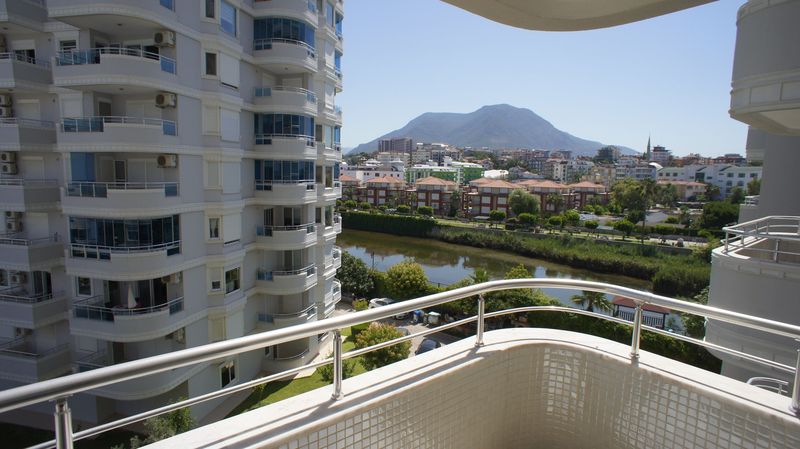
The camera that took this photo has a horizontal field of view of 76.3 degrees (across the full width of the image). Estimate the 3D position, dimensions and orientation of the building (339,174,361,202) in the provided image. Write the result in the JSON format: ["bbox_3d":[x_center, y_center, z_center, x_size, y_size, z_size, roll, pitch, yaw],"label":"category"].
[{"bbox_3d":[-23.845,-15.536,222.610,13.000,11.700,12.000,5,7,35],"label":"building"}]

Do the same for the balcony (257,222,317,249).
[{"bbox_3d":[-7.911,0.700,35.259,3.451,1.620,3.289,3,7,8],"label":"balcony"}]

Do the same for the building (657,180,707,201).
[{"bbox_3d":[130.248,-15.357,235.000,20.000,9.000,14.000,4,7,20],"label":"building"}]

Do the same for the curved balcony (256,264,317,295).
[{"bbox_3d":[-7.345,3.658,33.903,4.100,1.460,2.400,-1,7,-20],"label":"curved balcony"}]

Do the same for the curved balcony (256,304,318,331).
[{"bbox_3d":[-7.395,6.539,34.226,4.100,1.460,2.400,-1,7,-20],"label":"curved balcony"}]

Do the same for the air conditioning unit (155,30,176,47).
[{"bbox_3d":[-11.643,-9.167,25.102,0.820,0.600,0.320,3,7,13],"label":"air conditioning unit"}]

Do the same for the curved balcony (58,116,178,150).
[{"bbox_3d":[-13.415,-4.207,24.437,4.520,1.520,2.850,2,6,12],"label":"curved balcony"}]

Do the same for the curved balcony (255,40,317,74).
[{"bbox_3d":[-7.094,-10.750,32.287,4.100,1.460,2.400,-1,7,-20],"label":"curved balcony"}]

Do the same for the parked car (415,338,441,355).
[{"bbox_3d":[1.961,9.179,36.647,1.780,1.470,4.200,2,7,13],"label":"parked car"}]

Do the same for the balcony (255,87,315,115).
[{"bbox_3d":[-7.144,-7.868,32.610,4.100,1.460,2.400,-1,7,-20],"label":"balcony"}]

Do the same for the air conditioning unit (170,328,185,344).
[{"bbox_3d":[-11.867,5.839,26.811,0.820,0.600,0.320,3,7,13],"label":"air conditioning unit"}]

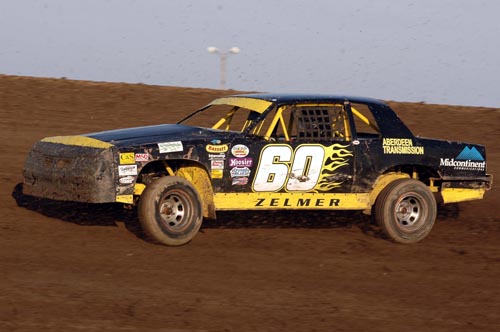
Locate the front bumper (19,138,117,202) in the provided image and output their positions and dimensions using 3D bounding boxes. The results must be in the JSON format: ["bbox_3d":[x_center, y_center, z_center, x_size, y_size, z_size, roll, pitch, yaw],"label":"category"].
[{"bbox_3d":[-1.860,0.045,27.600,0.400,0.580,1.680,1,2,-31],"label":"front bumper"}]

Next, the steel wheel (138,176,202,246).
[{"bbox_3d":[-0.775,0.440,27.400,0.680,0.680,0.250,0,3,-37],"label":"steel wheel"}]

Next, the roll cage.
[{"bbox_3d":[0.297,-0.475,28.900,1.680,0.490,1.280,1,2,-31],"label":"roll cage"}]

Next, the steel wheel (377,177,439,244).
[{"bbox_3d":[1.611,0.463,28.850,0.680,0.680,0.250,0,2,-32],"label":"steel wheel"}]

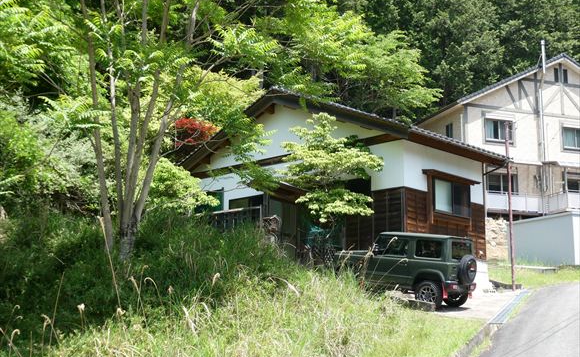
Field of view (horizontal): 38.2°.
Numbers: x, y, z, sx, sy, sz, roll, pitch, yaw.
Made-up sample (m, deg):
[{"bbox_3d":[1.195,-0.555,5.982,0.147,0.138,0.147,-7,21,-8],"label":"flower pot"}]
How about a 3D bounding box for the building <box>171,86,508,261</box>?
[{"bbox_3d":[1.248,0.366,27.928,10.520,5.920,5.200,-10,-15,43],"label":"building"}]

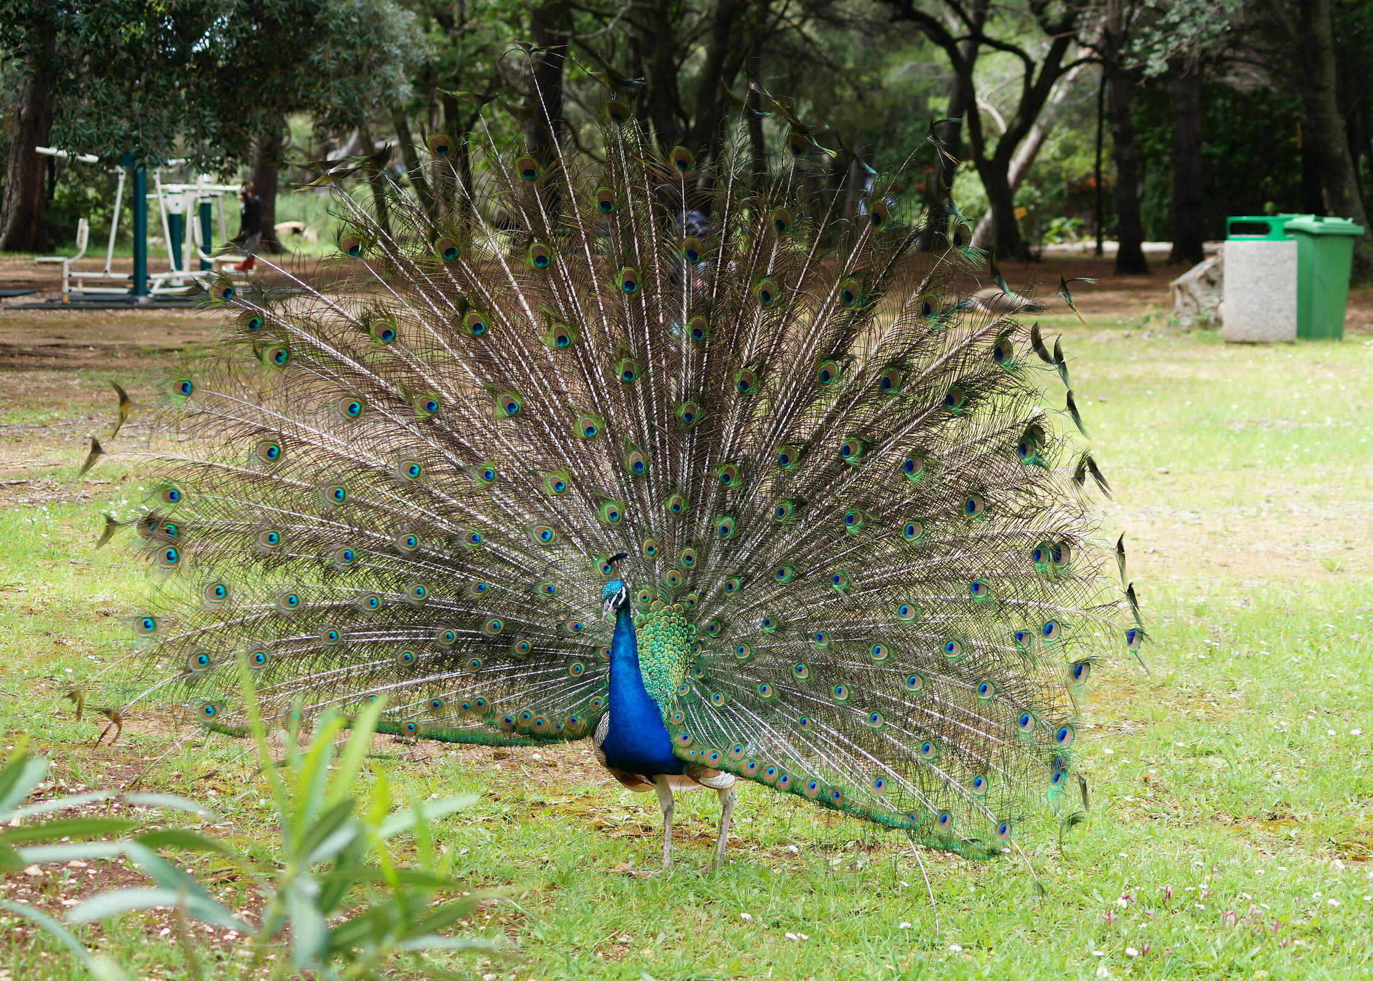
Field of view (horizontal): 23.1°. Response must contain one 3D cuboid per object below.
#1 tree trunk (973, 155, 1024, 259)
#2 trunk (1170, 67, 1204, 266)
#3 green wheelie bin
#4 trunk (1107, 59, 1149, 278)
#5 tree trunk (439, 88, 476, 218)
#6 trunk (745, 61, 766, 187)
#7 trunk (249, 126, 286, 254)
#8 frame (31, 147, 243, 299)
[{"bbox_3d":[4.417,-4.020,47.500,0.680,1.468,0.600,0,6,0],"label":"tree trunk"},{"bbox_3d":[6.746,-4.368,45.200,0.480,2.669,0.460,0,6,0],"label":"trunk"},{"bbox_3d":[4.972,-1.670,26.300,0.520,1.000,0.600,-3,6,-27],"label":"green wheelie bin"},{"bbox_3d":[5.493,-4.004,41.800,0.500,2.626,0.480,0,6,0],"label":"trunk"},{"bbox_3d":[-3.814,-5.527,56.000,0.550,2.307,0.500,0,6,0],"label":"tree trunk"},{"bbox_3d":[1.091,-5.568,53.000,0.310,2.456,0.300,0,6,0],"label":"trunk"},{"bbox_3d":[-6.282,-4.507,50.300,0.550,1.917,0.520,0,6,0],"label":"trunk"},{"bbox_3d":[-5.477,-2.651,33.500,2.180,1.564,0.800,0,6,-5],"label":"frame"}]

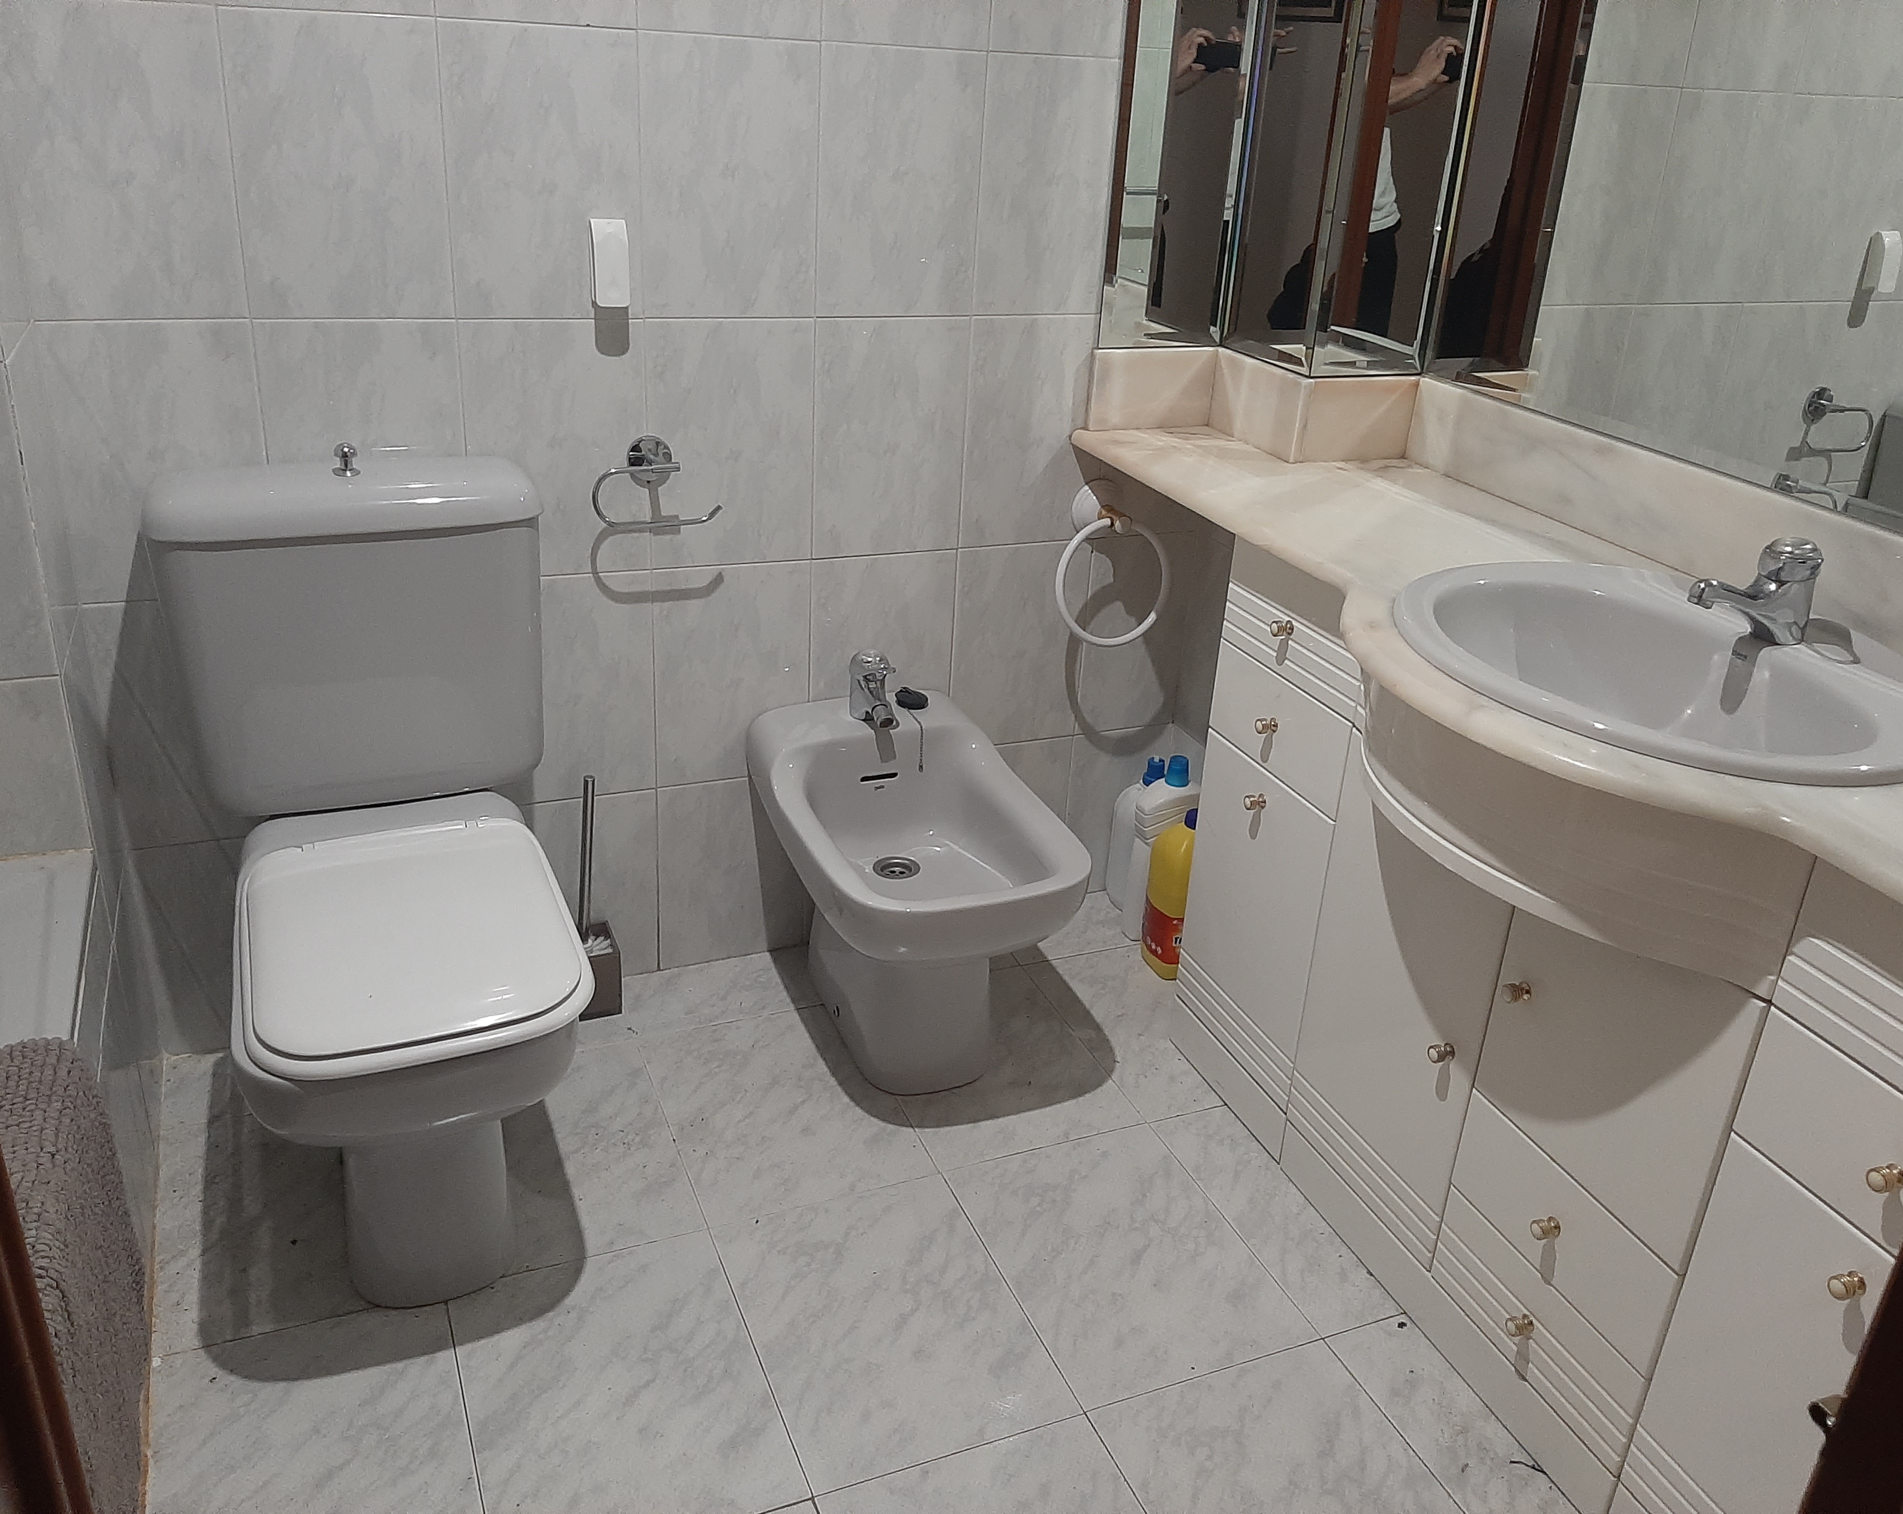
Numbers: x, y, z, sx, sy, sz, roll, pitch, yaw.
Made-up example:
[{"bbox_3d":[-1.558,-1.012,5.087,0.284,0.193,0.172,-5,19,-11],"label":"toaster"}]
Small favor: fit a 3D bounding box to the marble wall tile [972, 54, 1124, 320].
[{"bbox_3d":[0.140,-0.767,2.055,0.225,0.330,0.015,-7,27,-22],"label":"marble wall tile"}]

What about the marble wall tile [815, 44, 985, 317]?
[{"bbox_3d":[-0.068,-0.742,1.973,0.225,0.330,0.015,-7,27,-22],"label":"marble wall tile"}]

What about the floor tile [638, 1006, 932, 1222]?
[{"bbox_3d":[-0.228,0.467,2.031,0.300,0.010,0.398,-7,27,-22],"label":"floor tile"}]

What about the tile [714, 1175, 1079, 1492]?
[{"bbox_3d":[-0.075,0.641,1.728,0.304,0.015,0.402,-7,27,-22],"label":"tile"}]

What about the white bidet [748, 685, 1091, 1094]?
[{"bbox_3d":[-0.061,0.222,2.070,0.330,0.420,0.584,-7,27,-22],"label":"white bidet"}]

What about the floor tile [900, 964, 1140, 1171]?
[{"bbox_3d":[0.049,0.440,2.173,0.304,0.015,0.402,-7,27,-22],"label":"floor tile"}]

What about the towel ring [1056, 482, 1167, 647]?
[{"bbox_3d":[0.232,-0.286,2.278,0.191,0.245,0.086,-7,27,-22],"label":"towel ring"}]

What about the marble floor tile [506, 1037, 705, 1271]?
[{"bbox_3d":[-0.504,0.502,1.918,0.300,0.010,0.398,-7,27,-22],"label":"marble floor tile"}]

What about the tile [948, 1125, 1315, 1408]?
[{"bbox_3d":[0.205,0.602,1.836,0.304,0.010,0.401,-7,27,-22],"label":"tile"}]

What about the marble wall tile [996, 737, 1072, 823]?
[{"bbox_3d":[0.083,0.116,2.486,0.228,0.309,0.010,-8,27,-23],"label":"marble wall tile"}]

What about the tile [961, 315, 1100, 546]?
[{"bbox_3d":[0.120,-0.469,2.196,0.225,0.330,0.015,-7,27,-22],"label":"tile"}]

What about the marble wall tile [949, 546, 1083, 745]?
[{"bbox_3d":[0.102,-0.170,2.318,0.225,0.327,0.010,-7,27,-22],"label":"marble wall tile"}]

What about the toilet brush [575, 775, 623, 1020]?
[{"bbox_3d":[-0.518,0.193,2.133,0.084,0.366,0.083,-7,27,-22],"label":"toilet brush"}]

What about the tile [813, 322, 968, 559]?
[{"bbox_3d":[-0.087,-0.446,2.123,0.228,0.331,0.010,-8,27,-23],"label":"tile"}]

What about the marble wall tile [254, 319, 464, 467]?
[{"bbox_3d":[-0.704,-0.362,1.842,0.225,0.327,0.010,-7,27,-22],"label":"marble wall tile"}]

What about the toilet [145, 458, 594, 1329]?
[{"bbox_3d":[-0.620,0.142,1.699,0.420,0.813,0.696,-7,27,-22],"label":"toilet"}]

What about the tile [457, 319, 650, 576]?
[{"bbox_3d":[-0.503,-0.393,1.948,0.225,0.330,0.015,-7,27,-22],"label":"tile"}]

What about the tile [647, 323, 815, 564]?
[{"bbox_3d":[-0.292,-0.414,2.011,0.225,0.327,0.010,-7,27,-22],"label":"tile"}]

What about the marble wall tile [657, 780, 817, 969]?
[{"bbox_3d":[-0.332,0.172,2.309,0.228,0.309,0.010,-8,27,-23],"label":"marble wall tile"}]

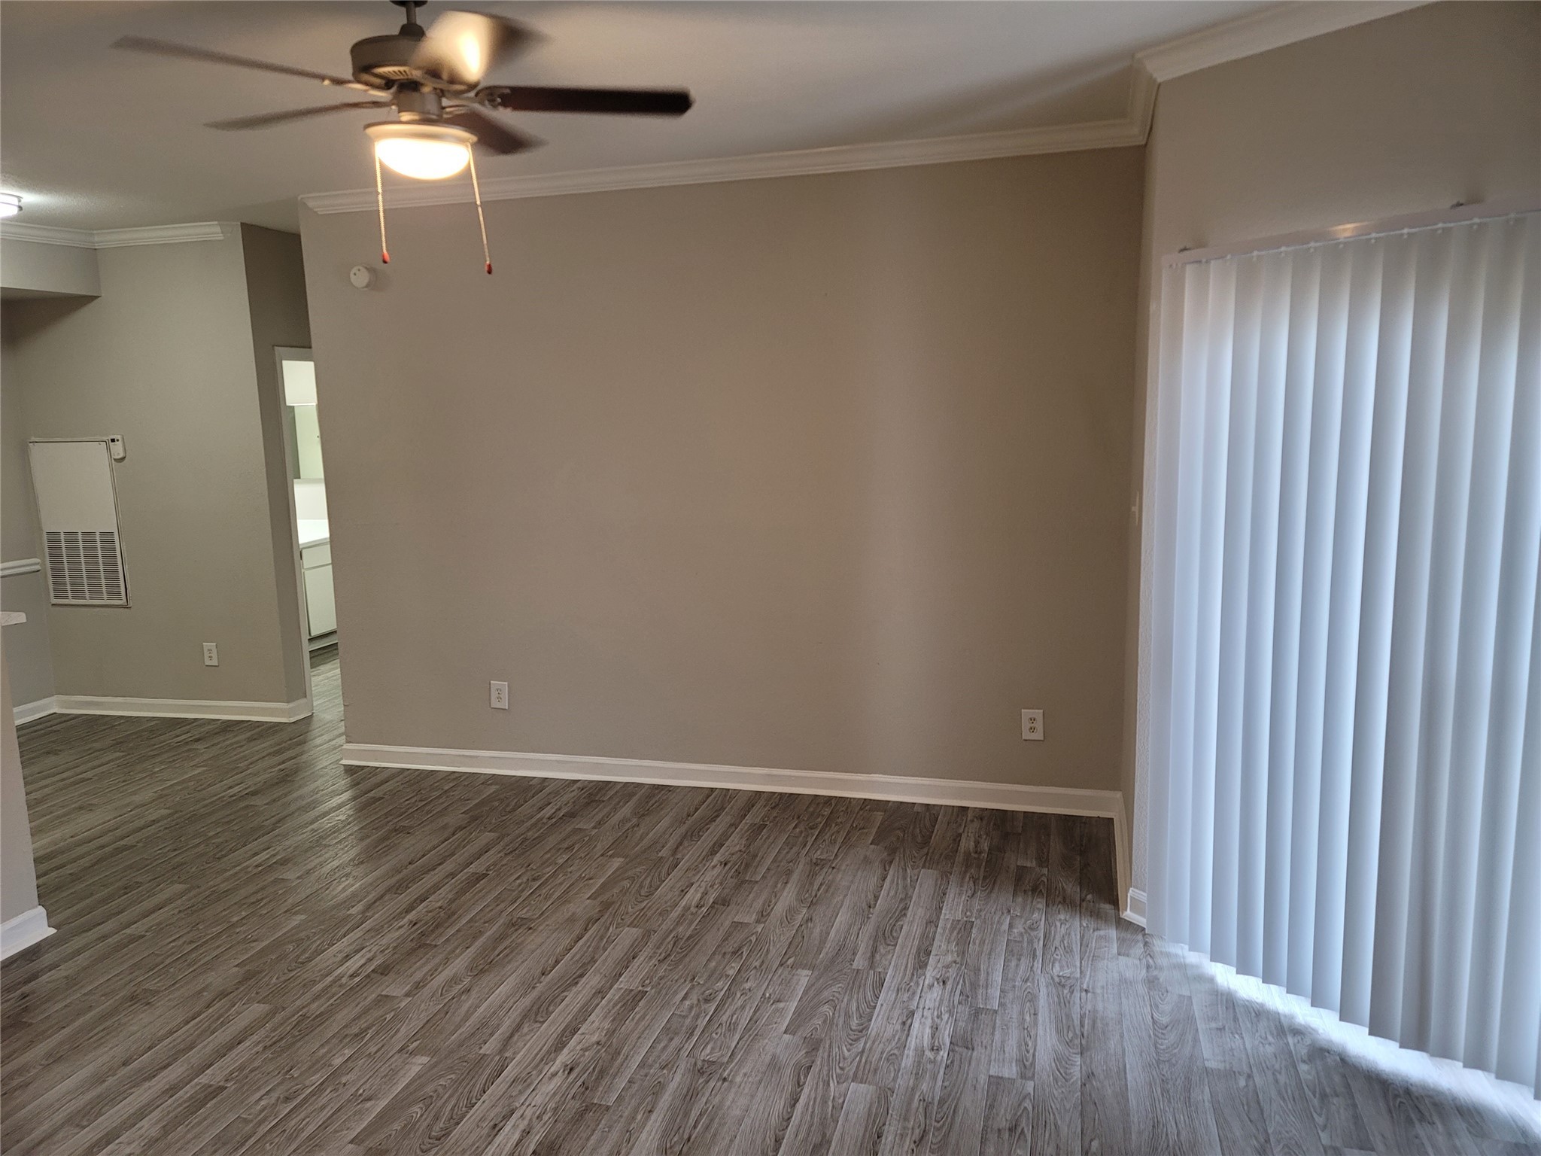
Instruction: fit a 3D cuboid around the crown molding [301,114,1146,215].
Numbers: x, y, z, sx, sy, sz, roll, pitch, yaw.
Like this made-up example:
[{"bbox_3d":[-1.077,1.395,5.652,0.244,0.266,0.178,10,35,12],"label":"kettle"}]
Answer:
[{"bbox_3d":[-0.373,-1.706,4.692,3.714,0.077,0.065,1,9,15],"label":"crown molding"}]

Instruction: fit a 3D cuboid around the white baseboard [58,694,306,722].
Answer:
[{"bbox_3d":[-3.504,0.756,6.626,1.597,0.108,0.194,1,9,15],"label":"white baseboard"}]

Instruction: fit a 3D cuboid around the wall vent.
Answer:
[{"bbox_3d":[-4.057,-0.322,6.547,0.579,0.986,0.030,1,9,15],"label":"wall vent"}]

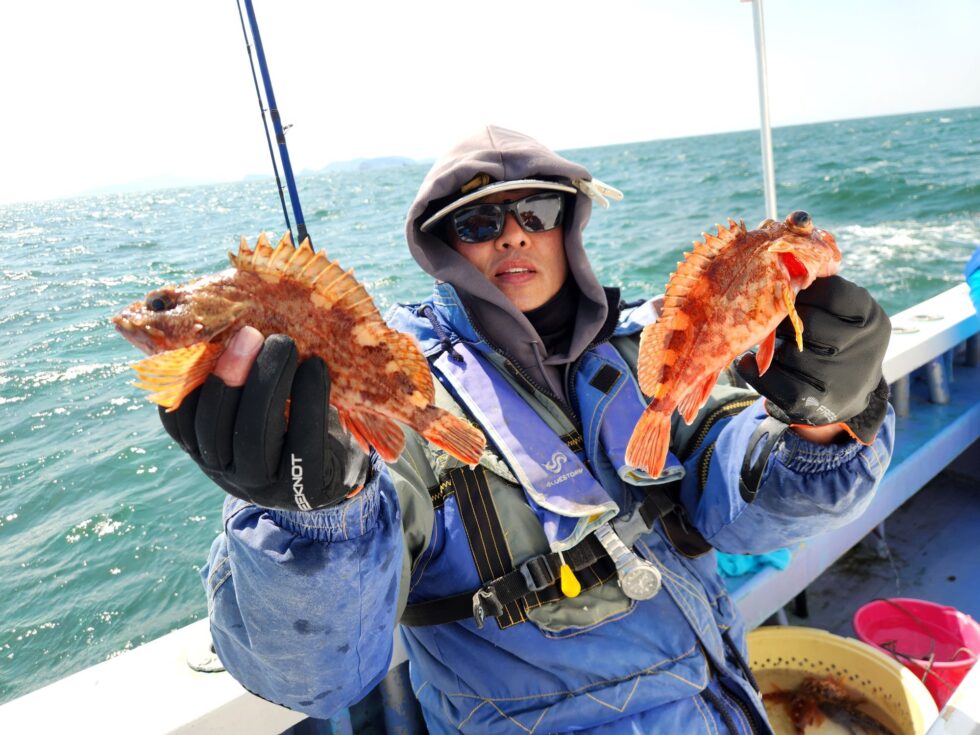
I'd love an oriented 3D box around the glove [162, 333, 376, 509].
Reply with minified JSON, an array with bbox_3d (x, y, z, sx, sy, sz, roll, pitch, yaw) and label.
[{"bbox_3d":[-0.145,0.031,0.428,0.112,0.113,0.108,6,7,3],"label":"glove"}]

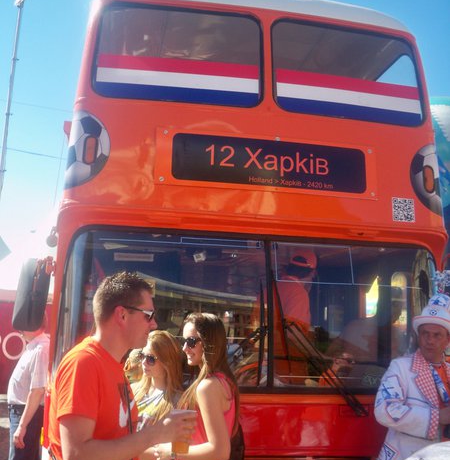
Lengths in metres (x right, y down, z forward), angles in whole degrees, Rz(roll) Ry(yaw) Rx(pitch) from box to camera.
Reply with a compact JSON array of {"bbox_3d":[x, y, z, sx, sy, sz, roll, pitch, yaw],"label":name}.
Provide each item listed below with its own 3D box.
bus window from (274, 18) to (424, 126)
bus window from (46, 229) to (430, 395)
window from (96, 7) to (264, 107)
[{"bbox_3d":[0.829,-1.044,4.083,1.060,0.720,0.090,4,-20,-13],"label":"bus window"},{"bbox_3d":[0.245,0.495,3.644,2.300,0.920,0.200,3,-17,-11],"label":"bus window"},{"bbox_3d":[-0.279,-1.110,3.869,1.060,0.720,0.090,3,-20,-9],"label":"window"}]

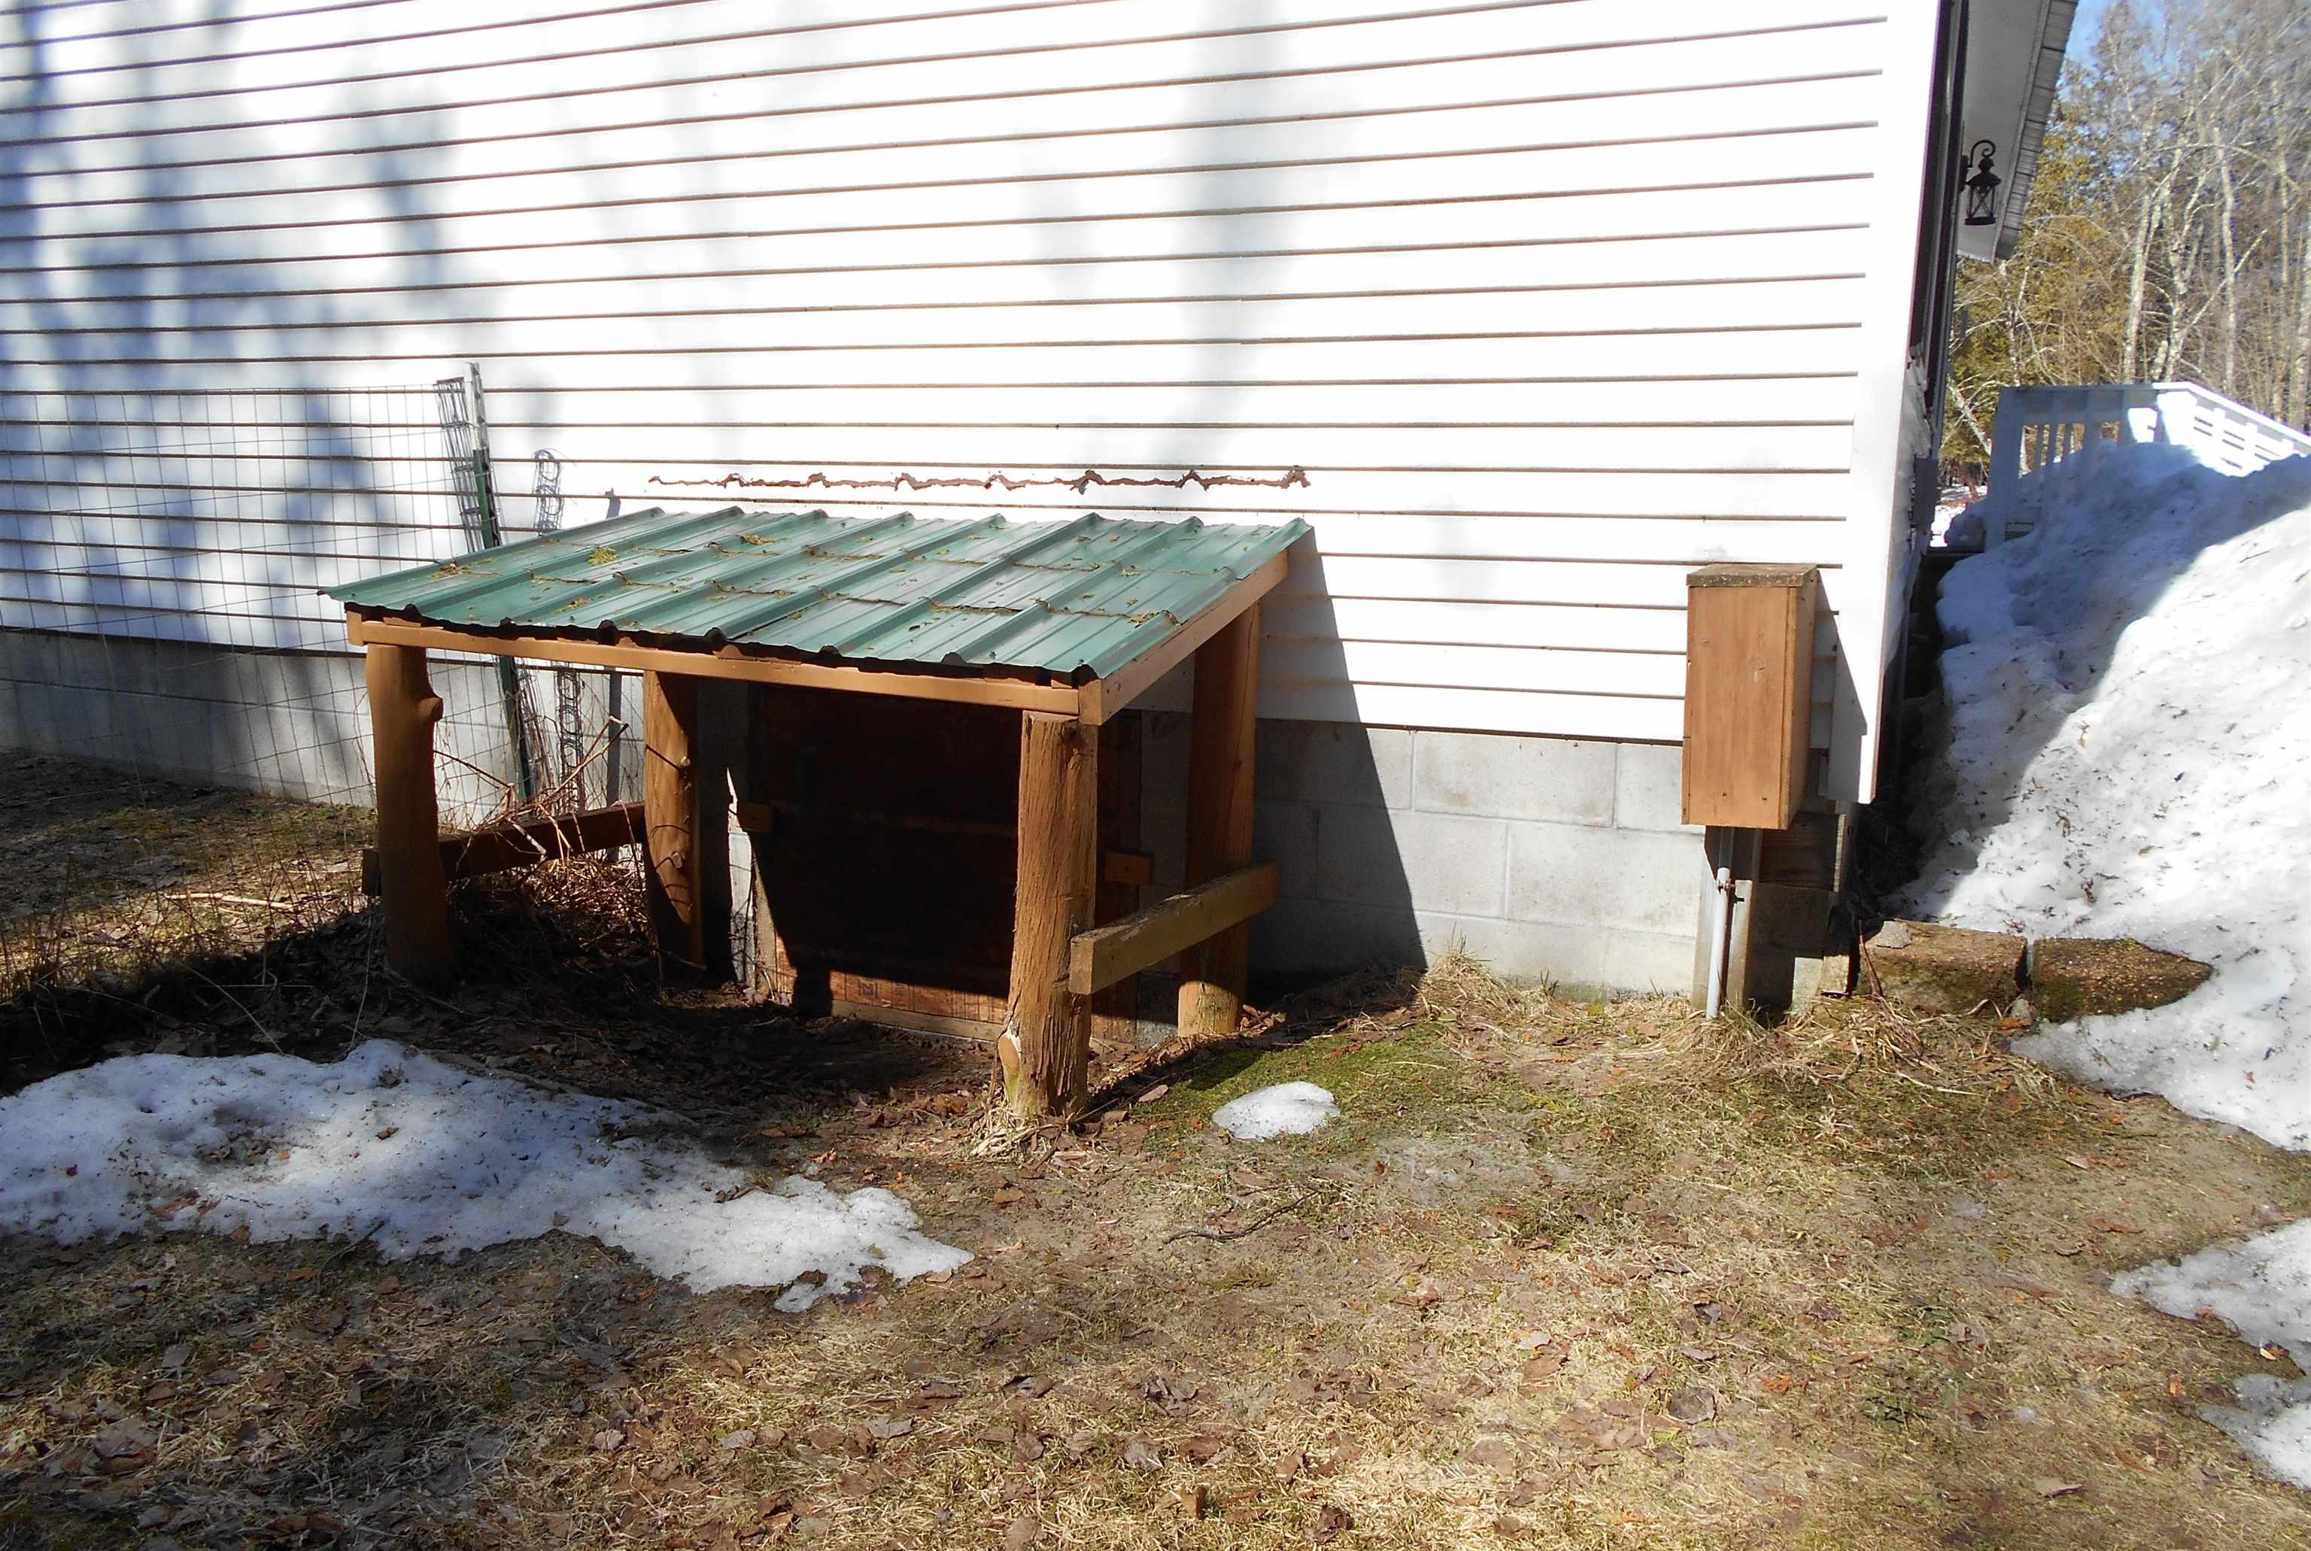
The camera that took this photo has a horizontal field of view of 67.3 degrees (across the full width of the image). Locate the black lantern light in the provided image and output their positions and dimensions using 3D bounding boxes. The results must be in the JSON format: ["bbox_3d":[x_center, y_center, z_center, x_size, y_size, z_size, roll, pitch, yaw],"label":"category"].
[{"bbox_3d":[4.182,-2.997,8.828,0.183,0.420,0.165,5,11,24],"label":"black lantern light"}]

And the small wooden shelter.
[{"bbox_3d":[-0.642,0.007,3.458,1.635,1.047,0.970,5,10,23],"label":"small wooden shelter"}]

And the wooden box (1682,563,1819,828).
[{"bbox_3d":[1.061,-0.148,3.100,0.187,0.433,0.290,5,10,23],"label":"wooden box"}]

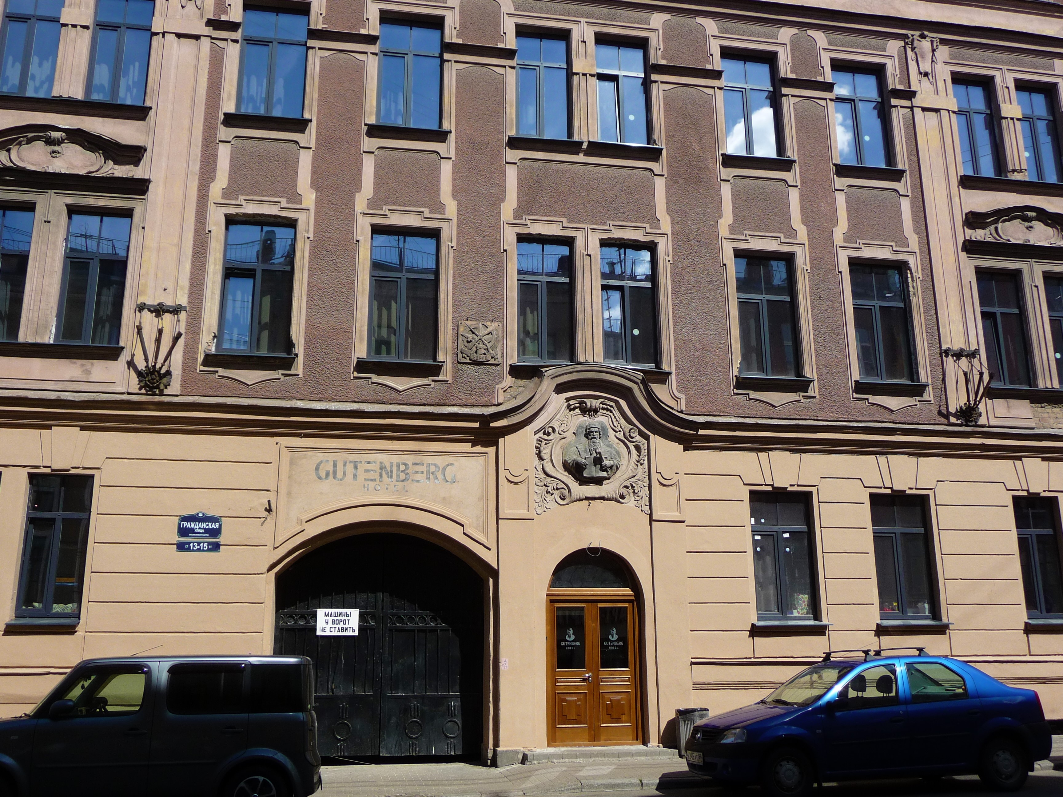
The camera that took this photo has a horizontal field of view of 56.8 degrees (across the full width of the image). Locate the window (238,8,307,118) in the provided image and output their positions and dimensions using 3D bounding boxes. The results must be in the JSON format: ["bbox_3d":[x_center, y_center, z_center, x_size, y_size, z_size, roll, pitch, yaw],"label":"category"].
[{"bbox_3d":[-4.065,-5.315,15.487,1.010,1.891,0.150,2,-14,-10],"label":"window"}]

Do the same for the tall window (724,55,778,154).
[{"bbox_3d":[3.983,-5.359,17.965,1.105,2.077,0.200,2,-15,-10],"label":"tall window"}]

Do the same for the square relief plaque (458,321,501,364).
[{"bbox_3d":[-0.780,-0.840,14.788,0.649,0.656,0.100,2,-14,-10],"label":"square relief plaque"}]

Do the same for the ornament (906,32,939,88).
[{"bbox_3d":[7.673,-6.651,19.173,0.734,1.078,0.280,2,-14,-10],"label":"ornament"}]

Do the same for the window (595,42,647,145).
[{"bbox_3d":[1.674,-5.657,18.251,0.969,2.201,0.200,2,-14,-10],"label":"window"}]

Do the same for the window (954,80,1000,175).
[{"bbox_3d":[8.463,-5.175,18.771,0.948,2.099,0.200,2,-15,-10],"label":"window"}]

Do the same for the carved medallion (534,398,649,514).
[{"bbox_3d":[0.908,0.833,14.588,1.745,1.774,0.280,2,-14,-10],"label":"carved medallion"}]

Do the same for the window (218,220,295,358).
[{"bbox_3d":[-4.468,-1.801,16.086,1.072,2.306,0.200,2,-14,-10],"label":"window"}]

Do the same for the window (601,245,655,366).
[{"bbox_3d":[1.625,-1.573,16.510,0.981,2.165,0.200,2,-15,-10],"label":"window"}]

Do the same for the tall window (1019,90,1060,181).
[{"bbox_3d":[9.779,-5.110,19.005,0.929,2.089,0.200,2,-15,-10],"label":"tall window"}]

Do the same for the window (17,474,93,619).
[{"bbox_3d":[-6.415,1.976,13.231,0.853,1.923,0.150,2,-14,-10],"label":"window"}]

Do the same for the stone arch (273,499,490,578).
[{"bbox_3d":[-2.070,1.980,14.014,3.130,1.124,0.320,2,-14,-10],"label":"stone arch"}]

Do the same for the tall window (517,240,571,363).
[{"bbox_3d":[0.235,-1.697,16.972,0.979,2.253,0.200,2,-14,-10],"label":"tall window"}]

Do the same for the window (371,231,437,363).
[{"bbox_3d":[-1.943,-1.551,14.924,1.027,2.024,0.150,2,-14,-10],"label":"window"}]

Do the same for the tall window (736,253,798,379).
[{"bbox_3d":[4.242,-1.493,17.698,1.073,2.321,0.200,2,-14,-10],"label":"tall window"}]

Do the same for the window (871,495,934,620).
[{"bbox_3d":[6.428,2.741,17.011,0.965,2.126,0.200,2,-14,-10],"label":"window"}]

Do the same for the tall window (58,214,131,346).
[{"bbox_3d":[-6.301,-1.727,14.182,0.867,1.984,0.150,2,-14,-10],"label":"tall window"}]

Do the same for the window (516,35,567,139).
[{"bbox_3d":[0.210,-5.685,17.974,0.991,2.186,0.200,2,-14,-10],"label":"window"}]

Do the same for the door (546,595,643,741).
[{"bbox_3d":[0.987,4.286,15.691,1.489,2.333,0.200,2,-14,-10],"label":"door"}]

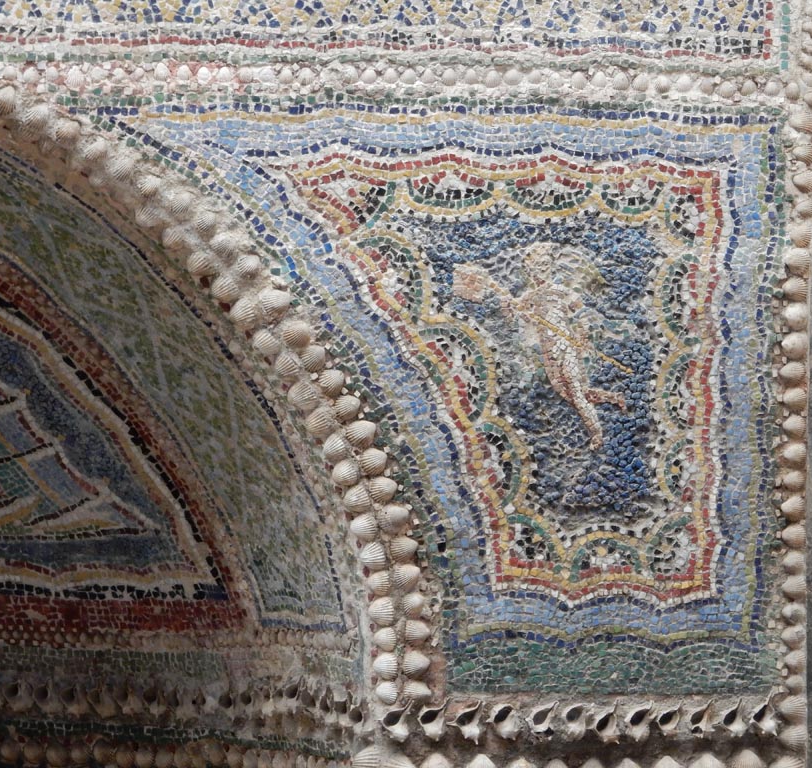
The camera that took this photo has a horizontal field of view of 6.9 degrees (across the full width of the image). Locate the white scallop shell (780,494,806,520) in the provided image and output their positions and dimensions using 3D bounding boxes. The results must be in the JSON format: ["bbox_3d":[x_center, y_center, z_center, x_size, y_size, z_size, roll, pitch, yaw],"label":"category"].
[{"bbox_3d":[0.438,0.140,7.650,0.029,0.030,0.013,1,0,8],"label":"white scallop shell"}]

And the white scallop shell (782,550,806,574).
[{"bbox_3d":[0.439,0.202,7.650,0.027,0.027,0.013,1,0,8],"label":"white scallop shell"}]

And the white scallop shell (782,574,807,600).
[{"bbox_3d":[0.439,0.230,7.650,0.028,0.029,0.013,1,0,8],"label":"white scallop shell"}]

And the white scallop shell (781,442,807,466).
[{"bbox_3d":[0.439,0.081,7.650,0.028,0.028,0.013,1,0,8],"label":"white scallop shell"}]

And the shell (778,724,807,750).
[{"bbox_3d":[0.469,0.428,8.200,0.036,0.032,0.013,1,-1,2],"label":"shell"}]

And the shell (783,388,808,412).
[{"bbox_3d":[0.471,0.020,8.200,0.032,0.029,0.013,1,-1,2],"label":"shell"}]

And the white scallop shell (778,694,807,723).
[{"bbox_3d":[0.438,0.368,7.650,0.031,0.033,0.013,1,0,8],"label":"white scallop shell"}]

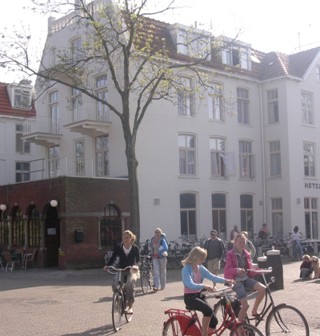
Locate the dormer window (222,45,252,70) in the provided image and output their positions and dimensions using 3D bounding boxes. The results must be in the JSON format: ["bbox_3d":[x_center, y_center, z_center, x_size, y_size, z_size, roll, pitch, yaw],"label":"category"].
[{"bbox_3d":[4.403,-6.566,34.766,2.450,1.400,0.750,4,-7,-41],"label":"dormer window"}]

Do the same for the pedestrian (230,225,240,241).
[{"bbox_3d":[3.893,3.788,29.718,0.500,1.700,0.350,-2,-6,6],"label":"pedestrian"}]

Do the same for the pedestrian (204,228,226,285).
[{"bbox_3d":[1.534,2.552,16.123,0.620,1.690,0.480,-1,-5,-3],"label":"pedestrian"}]

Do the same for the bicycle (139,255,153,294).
[{"bbox_3d":[-0.335,2.843,15.882,0.470,1.050,1.700,-2,-6,7],"label":"bicycle"}]

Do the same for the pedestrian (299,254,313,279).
[{"bbox_3d":[4.821,3.244,19.375,0.420,0.770,0.500,3,-7,-39],"label":"pedestrian"}]

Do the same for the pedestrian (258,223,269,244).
[{"bbox_3d":[5.171,3.600,28.923,0.520,1.680,0.450,0,-5,-12],"label":"pedestrian"}]

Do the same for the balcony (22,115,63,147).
[{"bbox_3d":[-6.804,-2.147,33.618,1.580,1.500,1.900,4,-7,-41],"label":"balcony"}]

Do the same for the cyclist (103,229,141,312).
[{"bbox_3d":[-0.695,1.941,10.564,0.660,1.530,0.750,-2,-6,10],"label":"cyclist"}]

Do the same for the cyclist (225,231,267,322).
[{"bbox_3d":[1.277,1.624,8.538,0.720,1.350,0.520,-6,-7,44],"label":"cyclist"}]

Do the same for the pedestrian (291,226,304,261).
[{"bbox_3d":[6.391,3.499,26.927,0.550,1.600,0.450,-2,-5,6],"label":"pedestrian"}]

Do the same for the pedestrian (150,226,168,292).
[{"bbox_3d":[0.004,2.476,15.724,0.500,1.660,0.420,-2,-5,12],"label":"pedestrian"}]

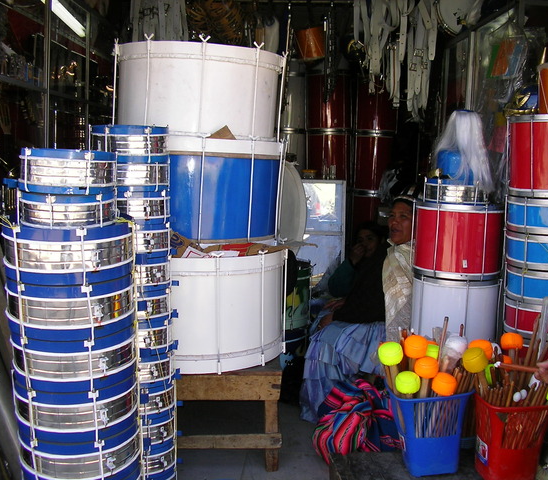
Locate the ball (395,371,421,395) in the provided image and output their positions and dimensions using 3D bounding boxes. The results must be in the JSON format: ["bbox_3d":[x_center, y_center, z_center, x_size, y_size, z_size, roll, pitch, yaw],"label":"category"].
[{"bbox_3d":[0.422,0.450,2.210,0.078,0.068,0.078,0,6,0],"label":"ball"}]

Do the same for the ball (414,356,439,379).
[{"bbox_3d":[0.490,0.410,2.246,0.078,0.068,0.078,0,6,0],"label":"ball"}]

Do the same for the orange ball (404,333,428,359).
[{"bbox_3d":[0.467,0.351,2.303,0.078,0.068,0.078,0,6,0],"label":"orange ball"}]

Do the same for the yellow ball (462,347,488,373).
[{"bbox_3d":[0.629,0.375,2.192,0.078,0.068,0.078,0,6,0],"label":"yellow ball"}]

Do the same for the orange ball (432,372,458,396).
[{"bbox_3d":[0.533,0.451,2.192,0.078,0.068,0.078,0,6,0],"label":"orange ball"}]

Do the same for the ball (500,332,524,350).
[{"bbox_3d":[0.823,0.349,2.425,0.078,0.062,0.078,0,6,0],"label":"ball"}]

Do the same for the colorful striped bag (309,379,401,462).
[{"bbox_3d":[0.290,0.611,2.380,0.290,0.220,0.250,0,6,0],"label":"colorful striped bag"}]

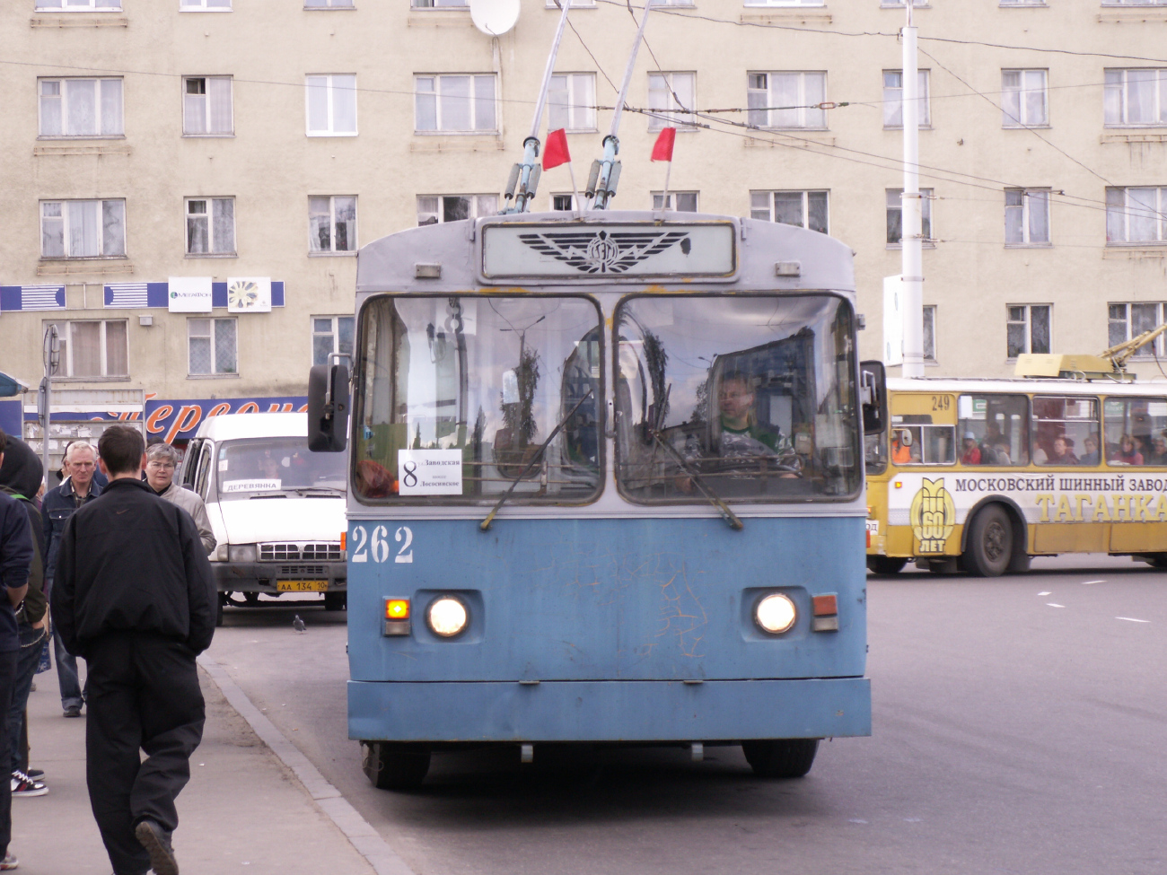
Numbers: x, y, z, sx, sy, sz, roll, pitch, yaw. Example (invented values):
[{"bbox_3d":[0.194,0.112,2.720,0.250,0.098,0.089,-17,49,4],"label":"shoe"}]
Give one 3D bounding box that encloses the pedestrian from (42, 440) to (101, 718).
[{"bbox_3d":[-3.173,0.899,23.100,0.510,1.755,0.340,-1,0,-6],"label":"pedestrian"}]

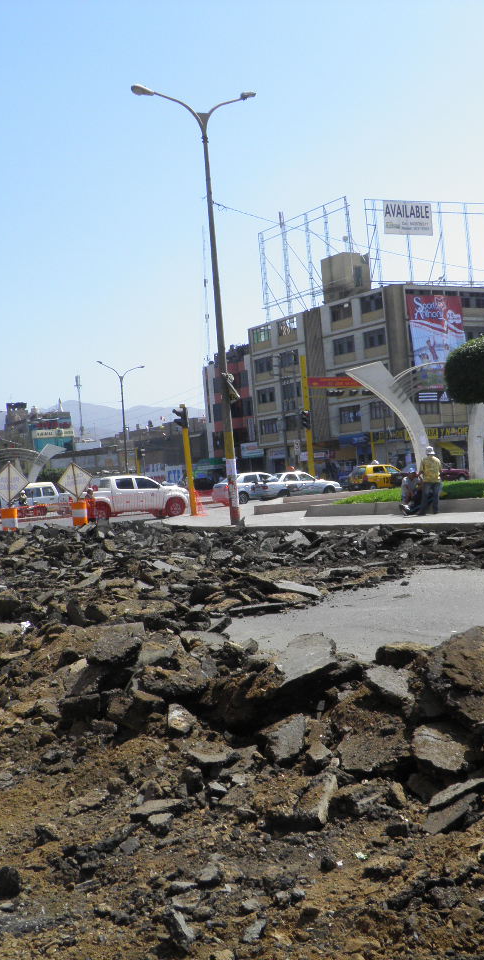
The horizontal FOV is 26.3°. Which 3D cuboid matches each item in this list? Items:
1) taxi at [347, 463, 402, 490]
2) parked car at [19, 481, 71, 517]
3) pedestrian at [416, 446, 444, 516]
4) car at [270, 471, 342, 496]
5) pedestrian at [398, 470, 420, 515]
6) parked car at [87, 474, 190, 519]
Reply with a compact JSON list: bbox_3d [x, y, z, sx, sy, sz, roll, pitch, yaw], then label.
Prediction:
[{"bbox_3d":[7.708,-0.148,60.003,3.600,1.420,1.500,-5,0,-32],"label":"taxi"},{"bbox_3d":[-10.979,1.226,54.003,4.600,1.750,1.720,-5,0,-10],"label":"parked car"},{"bbox_3d":[4.637,-0.013,25.402,0.550,1.730,0.380,-5,0,-13],"label":"pedestrian"},{"bbox_3d":[3.527,0.152,57.503,4.300,1.420,1.680,-5,0,-9],"label":"car"},{"bbox_3d":[4.102,0.348,25.204,0.550,1.100,0.800,-4,0,25],"label":"pedestrian"},{"bbox_3d":[-4.402,0.734,42.003,5.150,1.800,1.800,-5,0,-17],"label":"parked car"}]

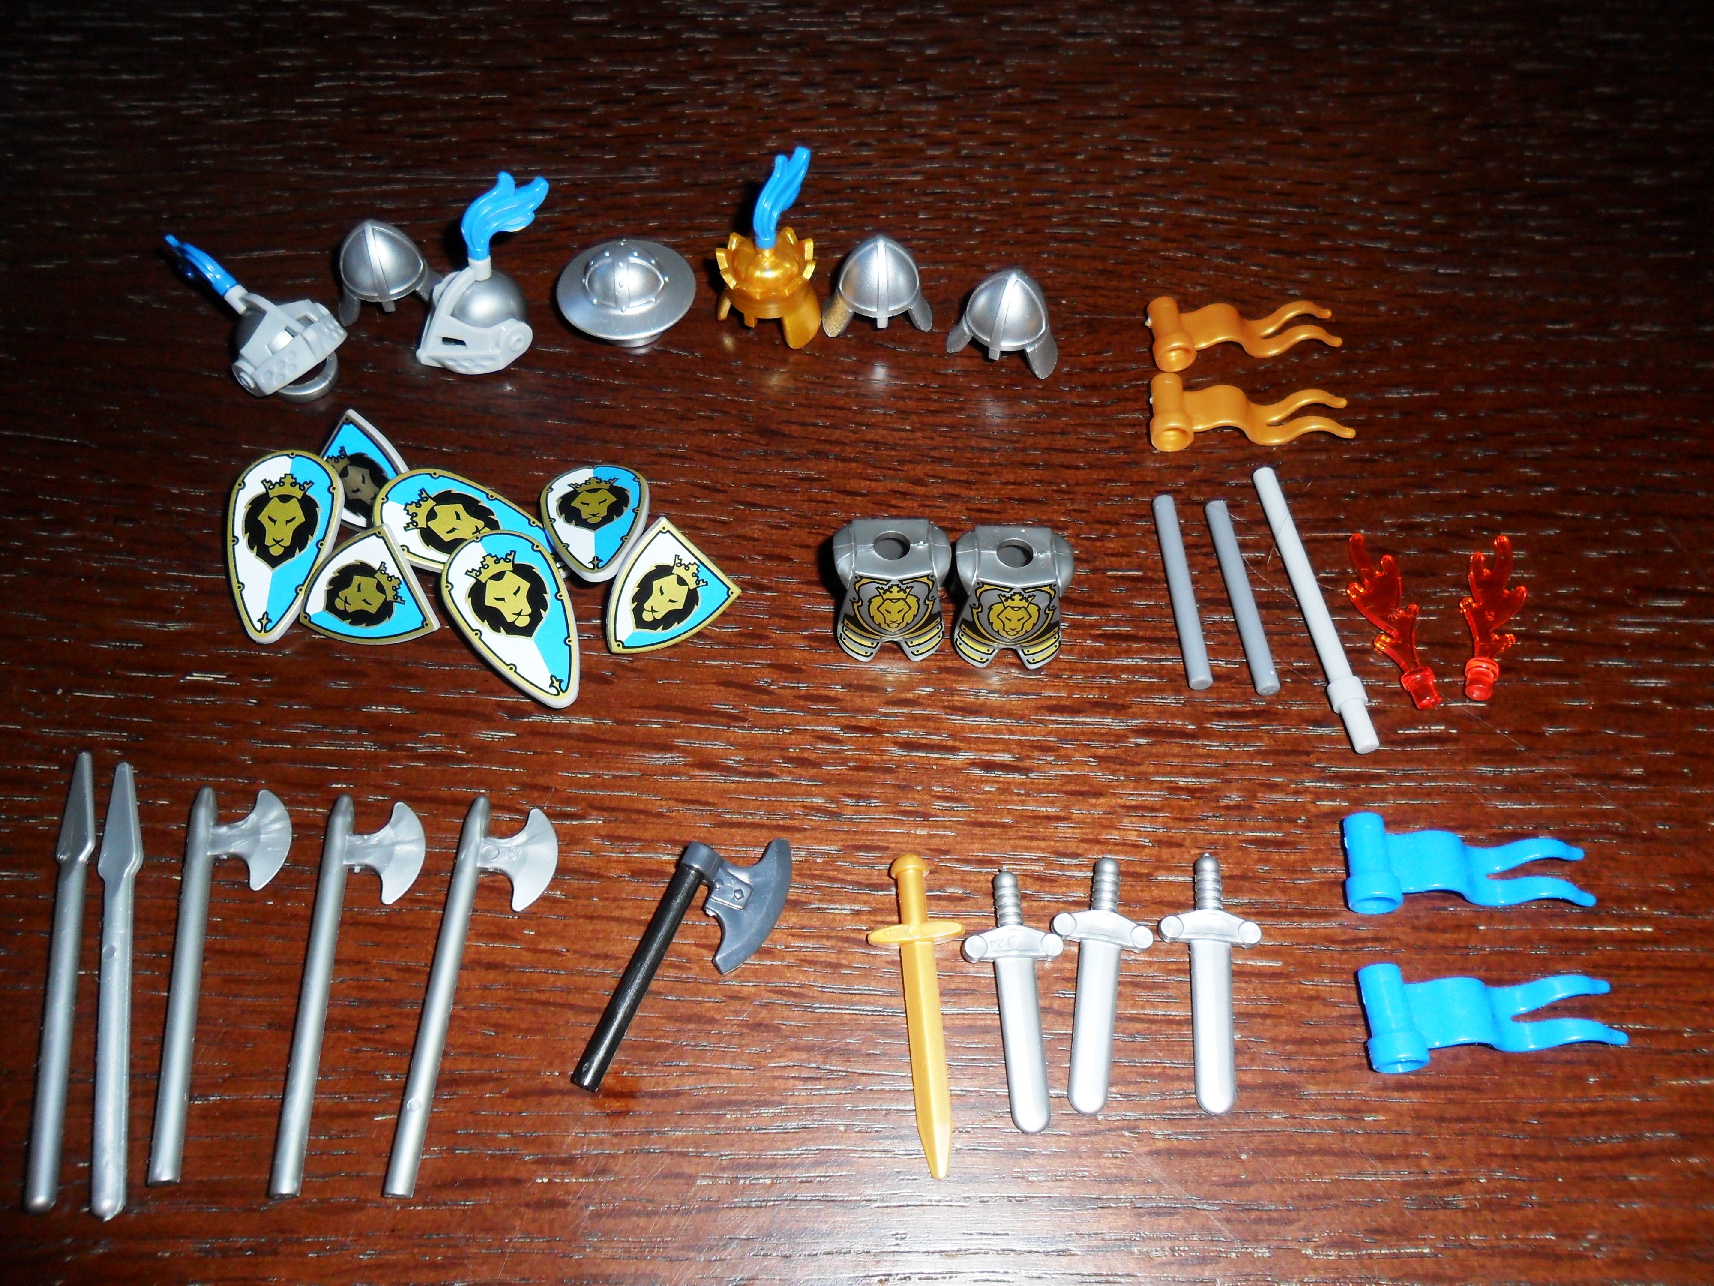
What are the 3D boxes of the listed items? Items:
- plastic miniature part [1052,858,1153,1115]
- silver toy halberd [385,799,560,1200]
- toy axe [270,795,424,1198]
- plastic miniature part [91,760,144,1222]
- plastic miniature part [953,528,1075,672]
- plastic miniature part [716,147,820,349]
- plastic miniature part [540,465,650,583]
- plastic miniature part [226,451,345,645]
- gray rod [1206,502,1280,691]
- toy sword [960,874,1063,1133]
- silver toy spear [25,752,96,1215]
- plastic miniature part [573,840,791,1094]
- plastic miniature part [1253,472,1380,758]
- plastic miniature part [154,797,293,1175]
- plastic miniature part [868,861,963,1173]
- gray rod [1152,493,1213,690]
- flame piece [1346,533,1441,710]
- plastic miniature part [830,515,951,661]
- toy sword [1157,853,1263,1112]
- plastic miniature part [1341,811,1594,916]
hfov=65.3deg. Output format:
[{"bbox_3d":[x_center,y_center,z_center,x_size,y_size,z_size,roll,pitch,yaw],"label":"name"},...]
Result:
[{"bbox_3d":[0.031,0.043,0.169,0.013,0.004,0.033,9,60,2],"label":"plastic miniature part"},{"bbox_3d":[-0.048,0.043,0.170,0.013,0.003,0.051,3,61,2],"label":"silver toy halberd"},{"bbox_3d":[-0.061,0.041,0.161,0.013,0.003,0.048,-2,59,-2],"label":"toy axe"},{"bbox_3d":[-0.089,0.040,0.161,0.006,0.003,0.057,-11,60,-8],"label":"plastic miniature part"},{"bbox_3d":[0.023,-0.006,0.191,0.017,0.017,0.012,3,50,2],"label":"plastic miniature part"},{"bbox_3d":[-0.013,-0.064,0.215,0.017,0.025,0.021,24,62,11],"label":"plastic miniature part"},{"bbox_3d":[-0.038,-0.016,0.196,0.016,0.005,0.029,-8,40,-6],"label":"plastic miniature part"},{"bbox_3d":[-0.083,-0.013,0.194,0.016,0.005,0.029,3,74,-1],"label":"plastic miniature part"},{"bbox_3d":[0.057,-0.007,0.197,0.003,0.003,0.032,-6,61,-3],"label":"gray rod"},{"bbox_3d":[0.020,0.044,0.168,0.013,0.004,0.033,-1,60,-4],"label":"toy sword"},{"bbox_3d":[-0.101,0.041,0.171,0.005,0.004,0.060,-9,61,-5],"label":"silver toy spear"},{"bbox_3d":[-0.020,0.038,0.163,0.015,0.004,0.036,16,60,9],"label":"plastic miniature part"},{"bbox_3d":[0.065,-0.006,0.191,0.005,0.005,0.048,-6,59,-5],"label":"plastic miniature part"},{"bbox_3d":[-0.078,0.040,0.165,0.013,0.003,0.049,-5,60,-6],"label":"plastic miniature part"},{"bbox_3d":[0.008,0.043,0.160,0.012,0.004,0.039,-3,59,-3],"label":"plastic miniature part"},{"bbox_3d":[0.047,-0.008,0.193,0.003,0.003,0.032,-2,59,-3],"label":"gray rod"},{"bbox_3d":[0.078,-0.004,0.195,0.009,0.004,0.030,-10,61,-5],"label":"flame piece"},{"bbox_3d":[0.005,-0.007,0.183,0.016,0.017,0.013,0,59,-1],"label":"plastic miniature part"},{"bbox_3d":[0.045,0.043,0.170,0.013,0.004,0.033,6,60,0],"label":"toy sword"},{"bbox_3d":[0.081,0.030,0.177,0.034,0.007,0.013,4,60,-1],"label":"plastic miniature part"}]

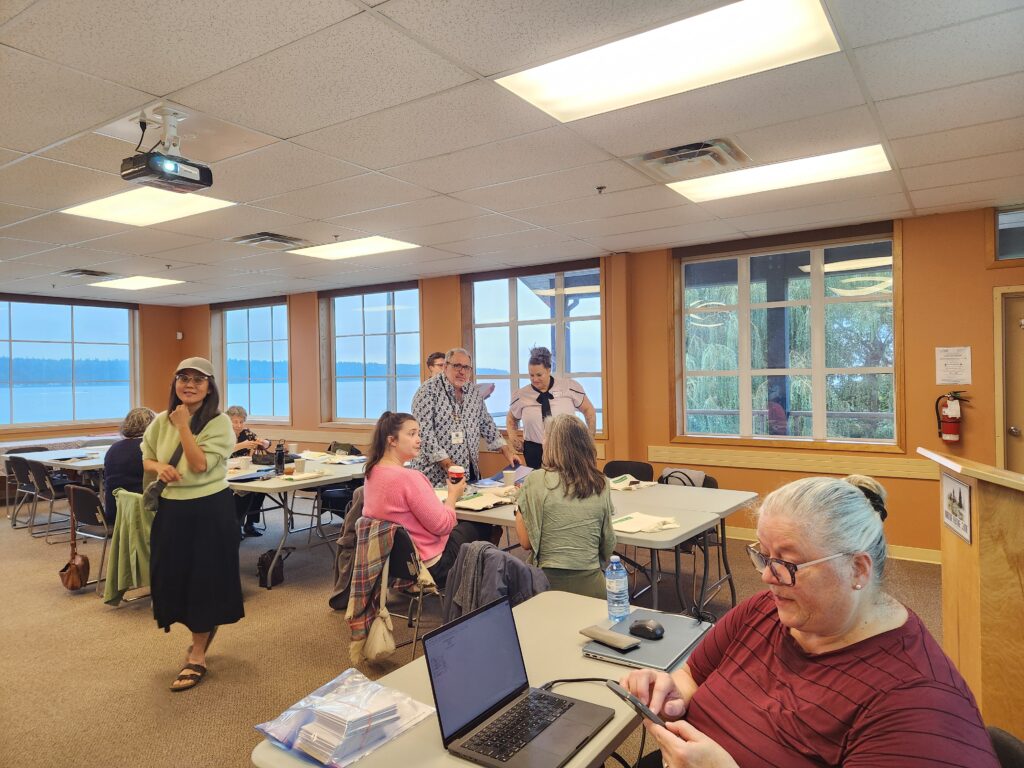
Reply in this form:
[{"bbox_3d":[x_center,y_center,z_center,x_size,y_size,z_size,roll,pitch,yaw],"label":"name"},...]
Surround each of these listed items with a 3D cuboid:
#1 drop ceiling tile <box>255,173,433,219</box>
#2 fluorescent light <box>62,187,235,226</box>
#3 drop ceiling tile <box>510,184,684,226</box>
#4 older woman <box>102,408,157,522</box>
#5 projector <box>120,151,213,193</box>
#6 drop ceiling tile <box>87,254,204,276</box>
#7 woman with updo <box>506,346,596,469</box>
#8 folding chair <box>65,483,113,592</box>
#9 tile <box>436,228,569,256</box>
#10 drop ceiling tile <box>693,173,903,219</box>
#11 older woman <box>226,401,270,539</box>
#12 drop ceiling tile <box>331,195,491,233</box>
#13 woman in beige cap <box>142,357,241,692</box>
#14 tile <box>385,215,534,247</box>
[{"bbox_3d":[-1.121,-1.212,4.435,1.210,0.020,0.610,0,1,34],"label":"drop ceiling tile"},{"bbox_3d":[-2.466,-1.204,4.602,1.200,0.050,0.600,0,1,34],"label":"fluorescent light"},{"bbox_3d":[0.580,-1.238,4.758,1.205,0.020,0.600,0,1,34],"label":"drop ceiling tile"},{"bbox_3d":[-2.620,0.800,4.920,0.500,1.280,0.680,-1,1,25],"label":"older woman"},{"bbox_3d":[-1.515,-0.930,2.970,0.220,0.100,0.285,-1,1,34],"label":"projector"},{"bbox_3d":[-3.833,-1.201,6.970,1.210,0.020,0.610,0,1,34],"label":"drop ceiling tile"},{"bbox_3d":[0.290,0.558,5.020,0.620,1.670,0.360,-1,1,6],"label":"woman with updo"},{"bbox_3d":[-2.813,1.068,4.854,0.470,0.800,0.540,0,1,34],"label":"folding chair"},{"bbox_3d":[-0.086,-1.246,5.974,1.210,0.020,0.600,-1,1,34],"label":"tile"},{"bbox_3d":[1.931,-1.264,4.624,1.210,0.020,0.610,0,1,34],"label":"drop ceiling tile"},{"bbox_3d":[-2.546,0.811,6.456,0.680,1.200,0.500,0,1,42],"label":"older woman"},{"bbox_3d":[-0.773,-1.221,4.933,1.205,0.020,0.600,0,1,34],"label":"drop ceiling tile"},{"bbox_3d":[-1.570,0.652,3.340,0.460,1.570,0.380,-1,1,-13],"label":"woman in beige cap"},{"bbox_3d":[-0.433,-1.232,5.439,1.205,0.020,0.600,0,1,34],"label":"tile"}]

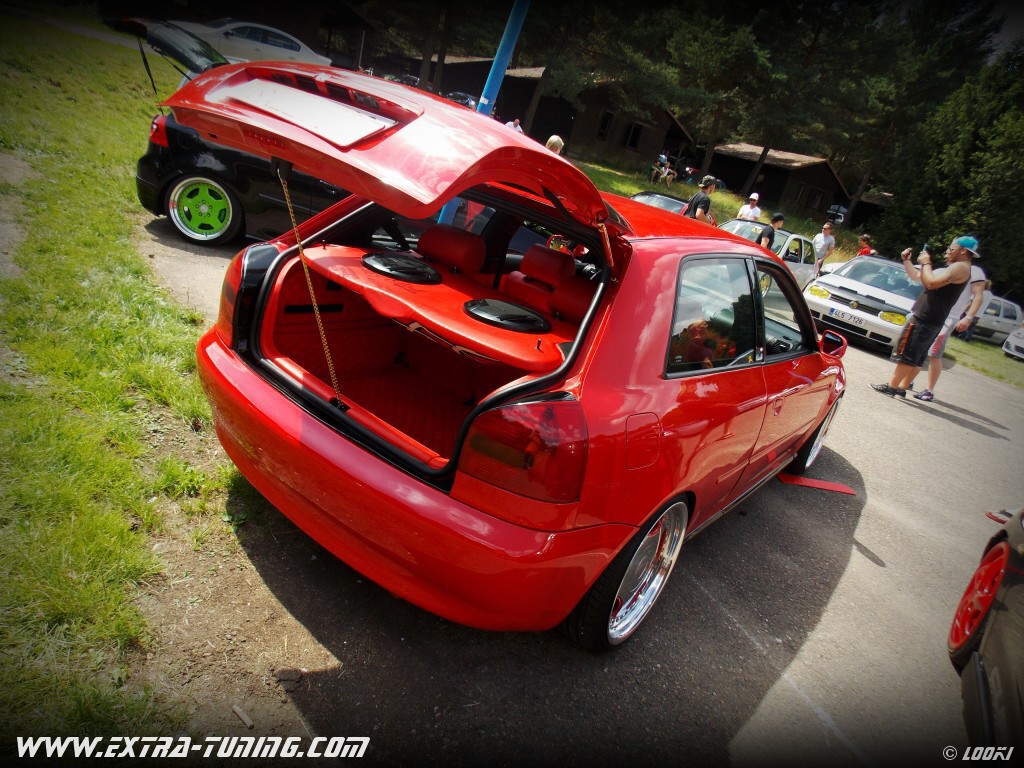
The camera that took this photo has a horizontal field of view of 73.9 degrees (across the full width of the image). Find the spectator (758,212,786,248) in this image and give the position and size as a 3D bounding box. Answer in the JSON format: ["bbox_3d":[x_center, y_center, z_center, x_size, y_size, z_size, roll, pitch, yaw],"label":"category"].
[{"bbox_3d":[4.454,-2.248,12.263,0.380,1.740,0.500,9,19,-19],"label":"spectator"}]

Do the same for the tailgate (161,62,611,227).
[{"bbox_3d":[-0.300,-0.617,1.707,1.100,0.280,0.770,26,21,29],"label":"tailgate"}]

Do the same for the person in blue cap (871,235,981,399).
[{"bbox_3d":[4.475,-0.778,7.400,0.680,1.800,0.550,17,18,6],"label":"person in blue cap"}]

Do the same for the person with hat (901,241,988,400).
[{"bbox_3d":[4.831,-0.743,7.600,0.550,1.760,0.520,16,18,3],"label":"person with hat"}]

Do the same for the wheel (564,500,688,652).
[{"bbox_3d":[0.332,0.536,2.121,0.230,0.600,0.600,26,21,29],"label":"wheel"}]

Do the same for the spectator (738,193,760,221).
[{"bbox_3d":[4.891,-3.225,14.673,0.520,1.760,0.350,23,20,22],"label":"spectator"}]

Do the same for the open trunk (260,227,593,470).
[{"bbox_3d":[-0.255,-0.211,2.091,1.020,0.700,0.740,26,21,29],"label":"open trunk"}]

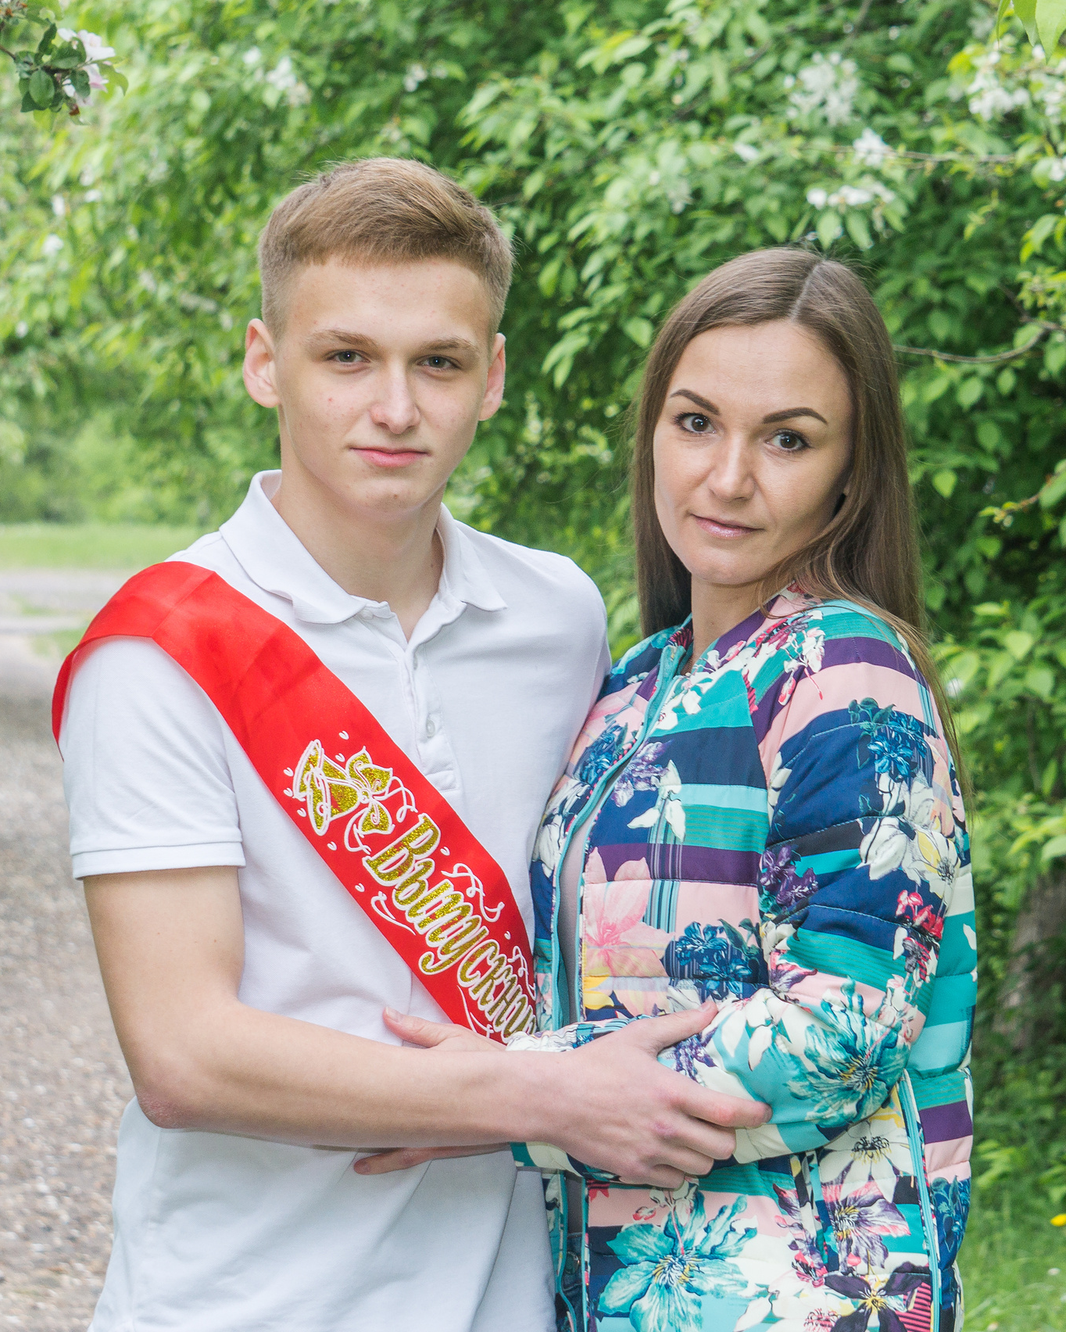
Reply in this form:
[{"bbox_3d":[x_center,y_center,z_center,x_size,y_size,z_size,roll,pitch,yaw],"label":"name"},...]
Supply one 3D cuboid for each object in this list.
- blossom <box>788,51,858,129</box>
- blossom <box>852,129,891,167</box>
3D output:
[{"bbox_3d":[0.464,-0.921,8.800,0.115,0.115,0.100,0,3,3],"label":"blossom"},{"bbox_3d":[0.516,-0.791,8.400,0.060,0.057,0.050,0,3,3],"label":"blossom"}]

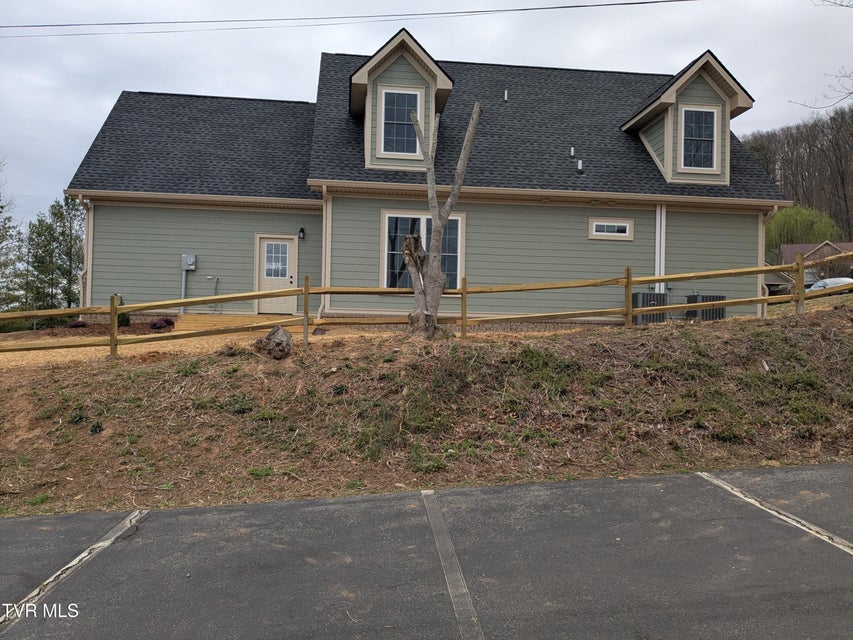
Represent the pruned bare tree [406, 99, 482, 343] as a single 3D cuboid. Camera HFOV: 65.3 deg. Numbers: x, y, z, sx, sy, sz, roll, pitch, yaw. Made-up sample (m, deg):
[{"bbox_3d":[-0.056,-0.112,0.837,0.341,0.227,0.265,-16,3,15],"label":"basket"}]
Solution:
[{"bbox_3d":[0.260,-1.615,10.800,1.230,3.798,0.900,1,-1,0],"label":"pruned bare tree"}]

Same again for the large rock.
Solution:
[{"bbox_3d":[-2.268,0.343,9.800,0.580,0.480,0.520,1,-1,-6],"label":"large rock"}]

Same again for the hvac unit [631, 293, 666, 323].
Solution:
[{"bbox_3d":[5.347,-0.230,16.151,0.710,0.800,0.690,1,-1,-6],"label":"hvac unit"}]

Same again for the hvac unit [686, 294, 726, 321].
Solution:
[{"bbox_3d":[6.834,-0.195,16.319,0.710,0.770,0.690,1,-1,-6],"label":"hvac unit"}]

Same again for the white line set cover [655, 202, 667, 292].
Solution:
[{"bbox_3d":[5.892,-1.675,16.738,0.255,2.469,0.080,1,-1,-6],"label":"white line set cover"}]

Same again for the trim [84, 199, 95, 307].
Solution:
[{"bbox_3d":[-8.913,-1.651,17.663,0.140,2.880,0.090,1,-1,-6],"label":"trim"}]

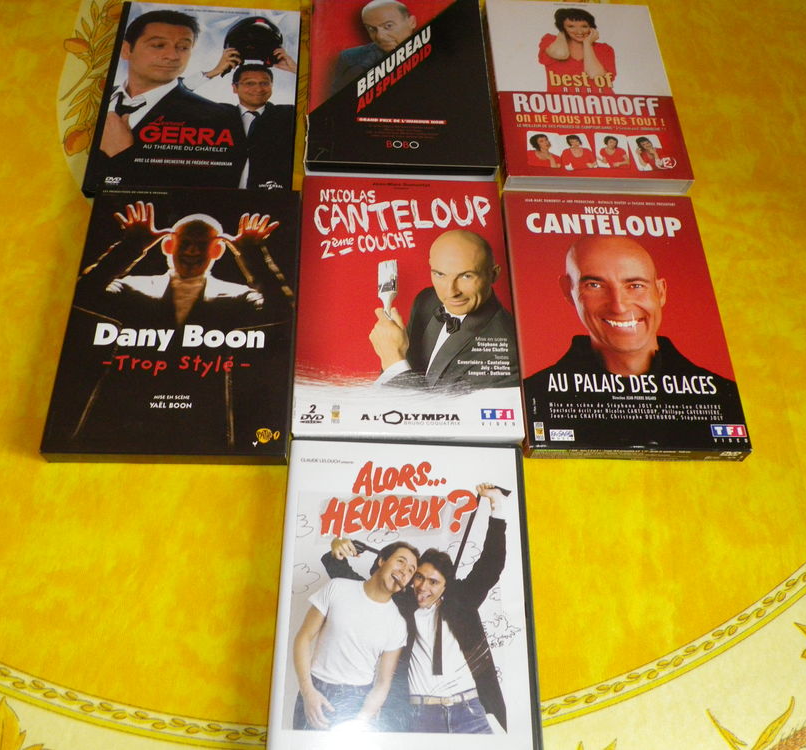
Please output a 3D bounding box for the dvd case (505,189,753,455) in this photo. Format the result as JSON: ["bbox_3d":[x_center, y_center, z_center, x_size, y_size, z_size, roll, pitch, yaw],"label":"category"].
[{"bbox_3d":[0.139,-0.038,0.530,0.136,0.015,0.193,1,61,-4],"label":"dvd case"}]

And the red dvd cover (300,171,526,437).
[{"bbox_3d":[0.001,-0.046,0.523,0.136,0.015,0.193,1,61,-4],"label":"red dvd cover"}]

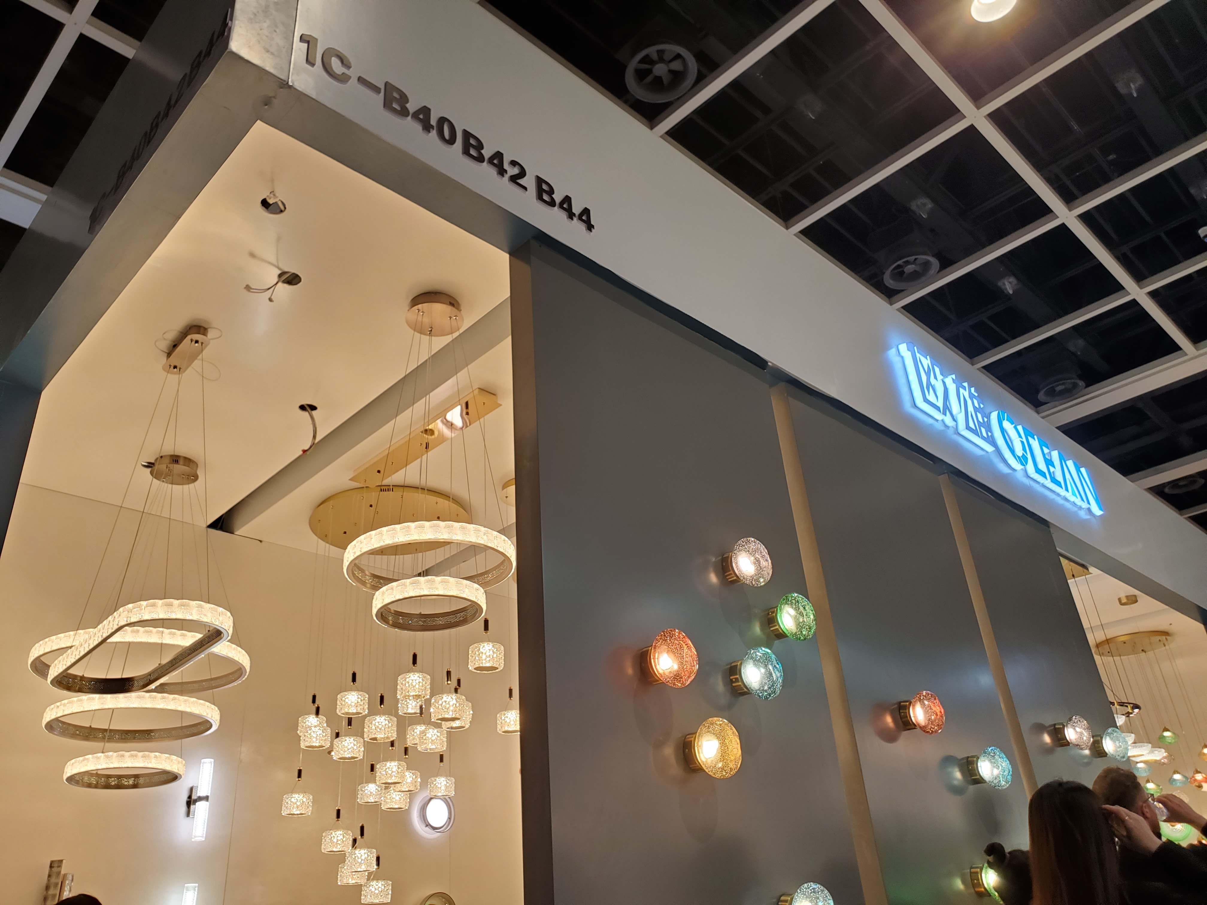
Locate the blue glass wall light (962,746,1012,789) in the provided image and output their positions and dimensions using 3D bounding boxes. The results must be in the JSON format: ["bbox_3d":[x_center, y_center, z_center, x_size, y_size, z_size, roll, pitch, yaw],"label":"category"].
[{"bbox_3d":[1.395,1.145,3.284,0.147,0.147,0.125,21,-37,-40],"label":"blue glass wall light"}]

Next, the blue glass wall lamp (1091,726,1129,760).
[{"bbox_3d":[2.373,1.367,4.232,0.147,0.147,0.118,21,-37,-40],"label":"blue glass wall lamp"}]

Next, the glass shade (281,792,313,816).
[{"bbox_3d":[-1.340,1.538,3.970,0.122,0.086,0.122,-4,-27,-2],"label":"glass shade"}]

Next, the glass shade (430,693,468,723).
[{"bbox_3d":[-0.517,0.857,3.034,0.114,0.072,0.114,-4,-28,-2],"label":"glass shade"}]

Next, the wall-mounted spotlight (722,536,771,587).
[{"bbox_3d":[0.418,0.322,2.666,0.147,0.147,0.125,21,-37,-40],"label":"wall-mounted spotlight"}]

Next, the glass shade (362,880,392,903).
[{"bbox_3d":[-0.963,1.861,3.849,0.122,0.083,0.122,-4,-27,-2],"label":"glass shade"}]

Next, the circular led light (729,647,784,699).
[{"bbox_3d":[0.421,0.611,2.488,0.147,0.147,0.118,21,-37,-40],"label":"circular led light"}]

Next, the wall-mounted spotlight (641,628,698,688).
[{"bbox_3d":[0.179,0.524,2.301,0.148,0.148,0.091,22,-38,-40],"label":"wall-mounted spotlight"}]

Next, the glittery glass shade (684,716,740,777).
[{"bbox_3d":[0.271,0.736,2.243,0.147,0.147,0.118,21,-37,-40],"label":"glittery glass shade"}]

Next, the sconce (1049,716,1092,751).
[{"bbox_3d":[2.060,1.230,3.963,0.147,0.147,0.118,21,-37,-40],"label":"sconce"}]

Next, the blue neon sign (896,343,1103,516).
[{"bbox_3d":[2.237,-0.054,4.917,2.294,0.321,0.055,21,-37,-40],"label":"blue neon sign"}]

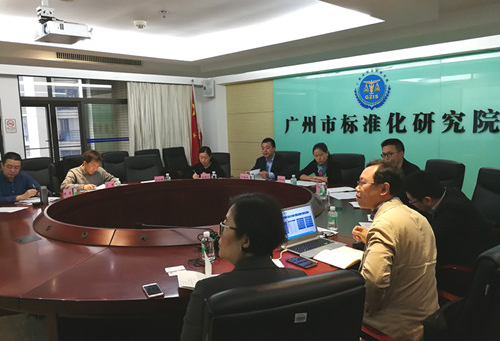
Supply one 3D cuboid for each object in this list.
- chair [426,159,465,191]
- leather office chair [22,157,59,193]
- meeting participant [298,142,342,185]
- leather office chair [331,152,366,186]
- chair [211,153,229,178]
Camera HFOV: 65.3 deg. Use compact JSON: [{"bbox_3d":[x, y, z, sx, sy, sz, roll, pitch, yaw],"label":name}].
[{"bbox_3d":[1.881,0.437,4.151,0.640,1.040,0.610,-5,7,-24],"label":"chair"},{"bbox_3d":[-2.994,0.366,5.748,0.620,1.080,0.660,-9,10,-44],"label":"leather office chair"},{"bbox_3d":[0.961,0.244,5.115,0.560,1.240,0.740,5,9,41],"label":"meeting participant"},{"bbox_3d":[1.065,0.373,4.729,0.620,1.080,0.660,3,9,33],"label":"leather office chair"},{"bbox_3d":[-0.536,0.282,5.950,0.610,1.040,0.640,-1,7,3],"label":"chair"}]

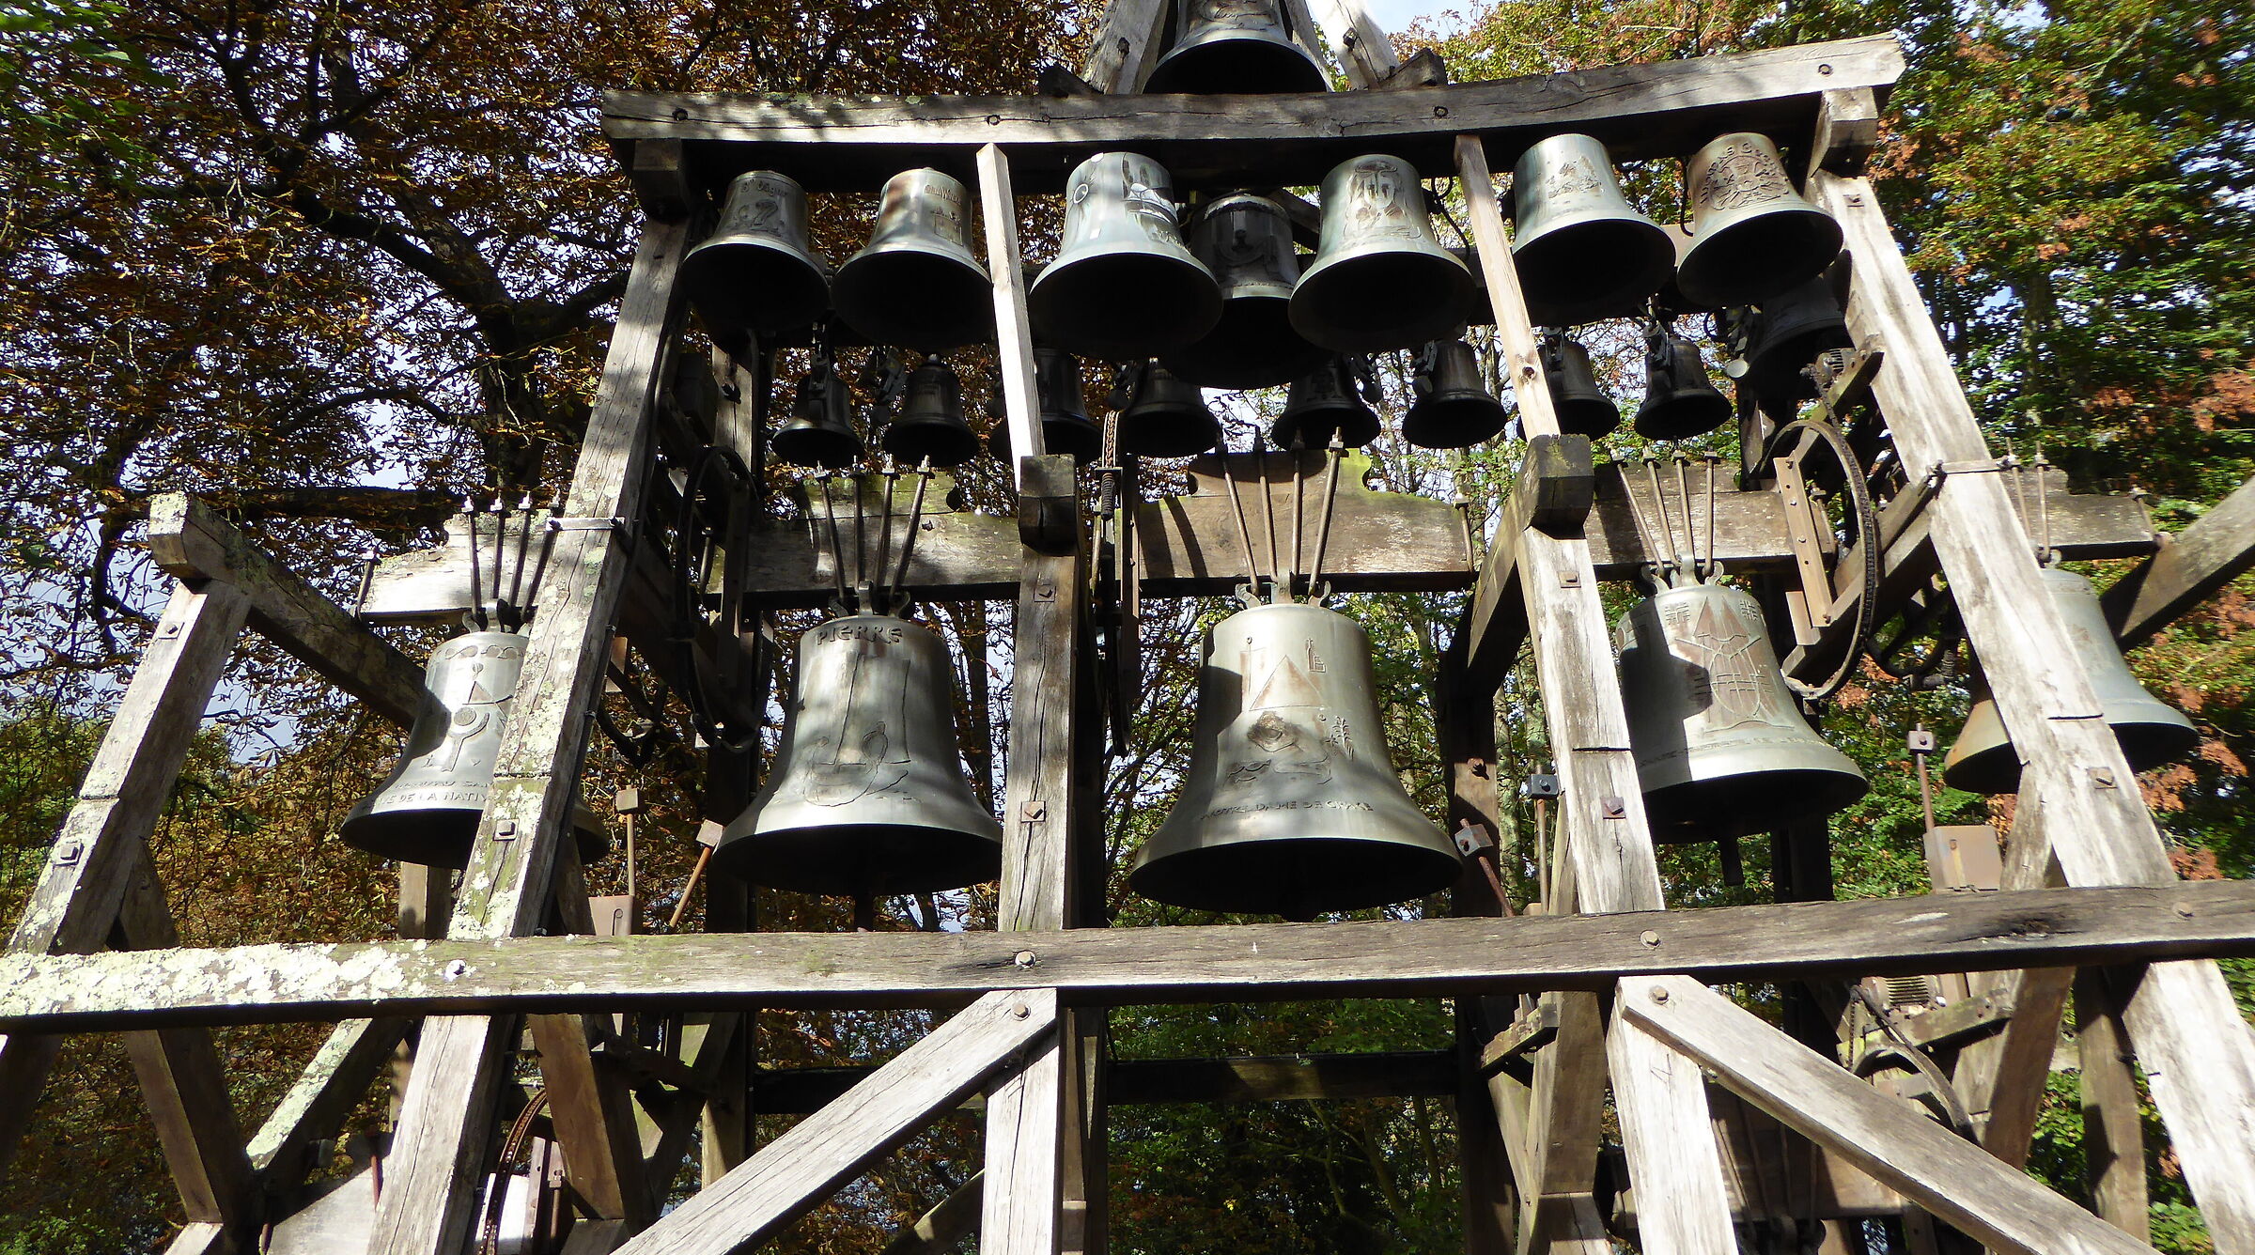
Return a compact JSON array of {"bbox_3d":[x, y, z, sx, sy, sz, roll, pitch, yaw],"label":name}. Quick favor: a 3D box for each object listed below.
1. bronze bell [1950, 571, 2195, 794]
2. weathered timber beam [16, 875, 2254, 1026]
[{"bbox_3d":[3.012,0.140,5.142,0.730,0.627,0.730,-2,-22,2],"label":"bronze bell"},{"bbox_3d":[0.339,0.893,4.145,6.929,0.168,0.133,-1,-36,1],"label":"weathered timber beam"}]

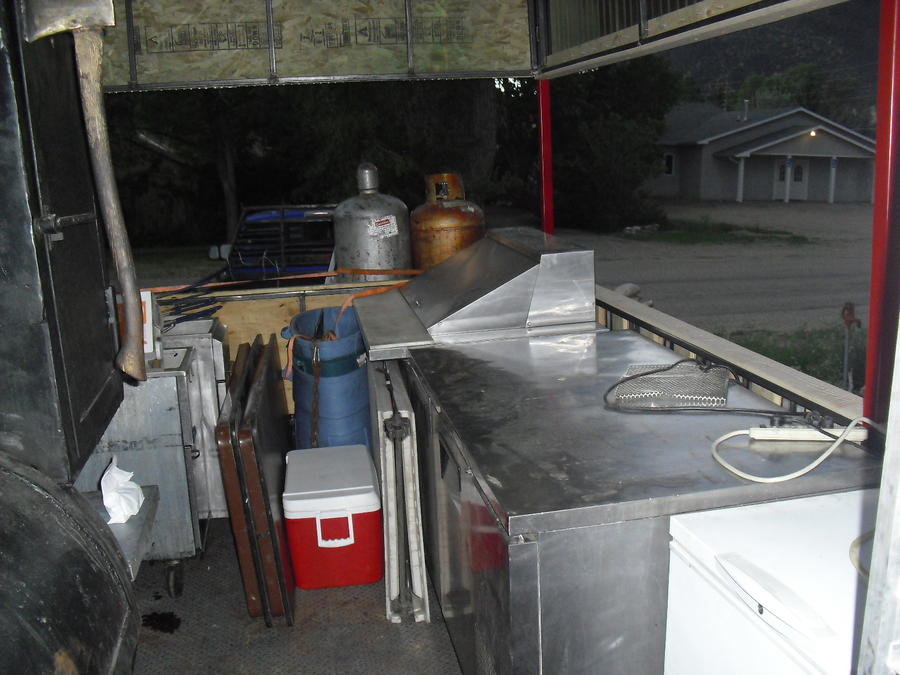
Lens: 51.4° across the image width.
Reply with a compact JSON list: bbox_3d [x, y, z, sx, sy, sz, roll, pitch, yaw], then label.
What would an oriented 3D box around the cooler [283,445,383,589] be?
[{"bbox_3d":[-0.459,0.690,3.677,0.355,0.384,0.528,-4,12,-8],"label":"cooler"}]

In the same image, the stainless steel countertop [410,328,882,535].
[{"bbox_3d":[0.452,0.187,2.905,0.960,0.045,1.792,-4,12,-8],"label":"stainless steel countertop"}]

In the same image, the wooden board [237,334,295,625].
[{"bbox_3d":[-0.746,0.493,3.892,0.074,0.715,1.576,-9,13,-7],"label":"wooden board"}]

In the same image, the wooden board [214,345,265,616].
[{"bbox_3d":[-0.817,0.498,3.877,0.069,0.715,1.552,-9,13,-7],"label":"wooden board"}]

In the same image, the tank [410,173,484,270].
[{"bbox_3d":[-0.002,-0.294,5.121,0.390,1.200,0.390,-4,12,-8],"label":"tank"}]

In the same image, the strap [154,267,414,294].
[{"bbox_3d":[-0.876,-0.309,5.064,1.465,0.100,0.200,-4,12,-8],"label":"strap"}]

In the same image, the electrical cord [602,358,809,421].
[{"bbox_3d":[0.687,0.160,2.768,0.520,0.060,0.620,-4,12,-8],"label":"electrical cord"}]

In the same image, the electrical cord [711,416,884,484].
[{"bbox_3d":[0.861,0.249,2.257,0.520,0.070,0.360,-4,12,-8],"label":"electrical cord"}]

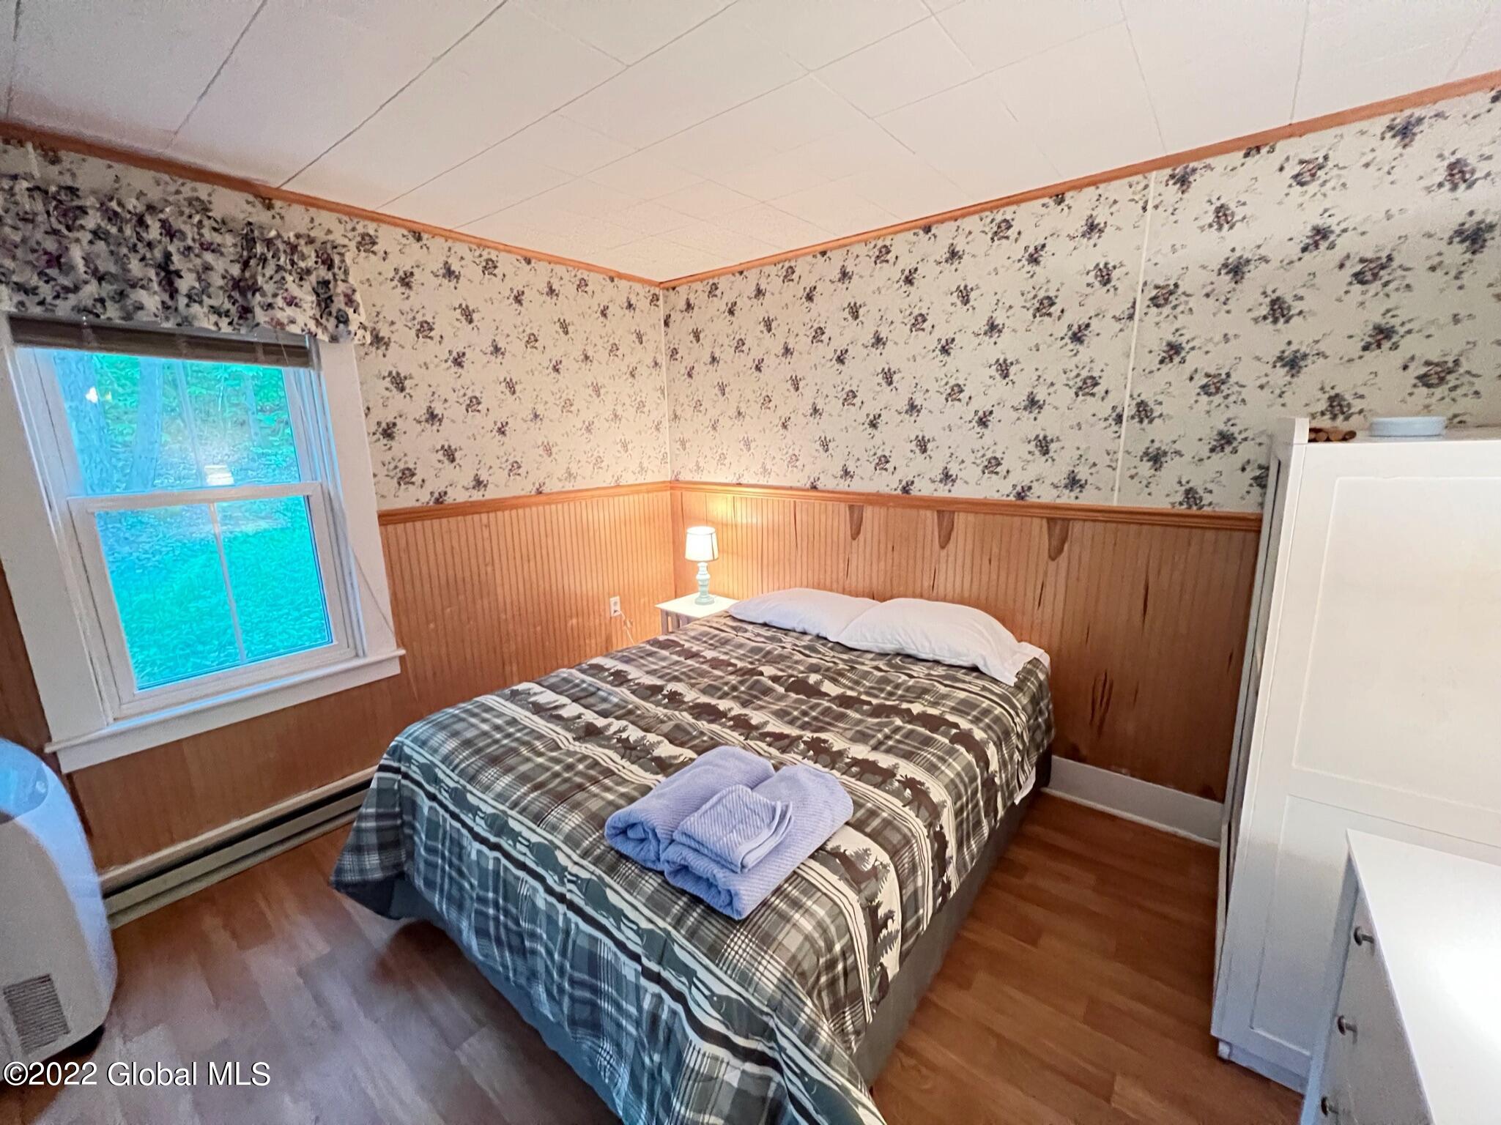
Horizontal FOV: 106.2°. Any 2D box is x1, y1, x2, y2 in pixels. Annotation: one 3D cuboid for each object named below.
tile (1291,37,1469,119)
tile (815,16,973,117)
[{"bbox_3d":[1.650,-1.292,1.504,0.308,0.018,0.265,9,18,37],"label":"tile"},{"bbox_3d":[0.368,-1.220,1.395,0.308,0.018,0.305,9,18,37],"label":"tile"}]

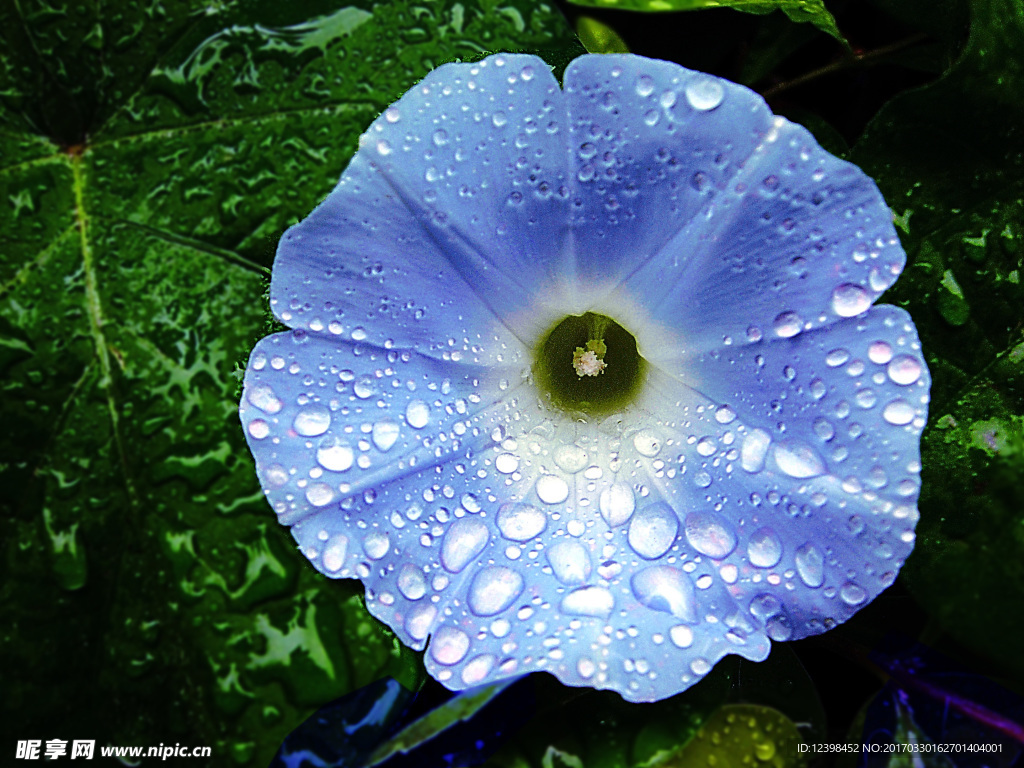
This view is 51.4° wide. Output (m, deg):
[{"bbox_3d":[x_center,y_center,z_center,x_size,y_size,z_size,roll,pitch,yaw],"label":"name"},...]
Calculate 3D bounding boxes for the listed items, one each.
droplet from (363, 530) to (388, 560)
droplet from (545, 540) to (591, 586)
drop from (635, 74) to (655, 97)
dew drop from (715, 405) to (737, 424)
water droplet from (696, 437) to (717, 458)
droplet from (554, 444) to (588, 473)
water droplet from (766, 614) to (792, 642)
[{"bbox_3d":[-0.017,0.020,0.131,0.003,0.002,0.004,0,75,-10],"label":"droplet"},{"bbox_3d":[0.007,0.023,0.136,0.006,0.002,0.006,0,72,-1],"label":"droplet"},{"bbox_3d":[0.017,-0.038,0.135,0.002,0.003,0.001,0,5,2],"label":"drop"},{"bbox_3d":[0.026,0.004,0.131,0.003,0.001,0.003,-3,74,11],"label":"dew drop"},{"bbox_3d":[0.024,0.008,0.133,0.002,0.001,0.002,-6,66,13],"label":"water droplet"},{"bbox_3d":[0.008,0.009,0.135,0.004,0.002,0.004,1,60,-3],"label":"droplet"},{"bbox_3d":[0.032,0.029,0.129,0.003,0.002,0.003,-4,63,9],"label":"water droplet"}]

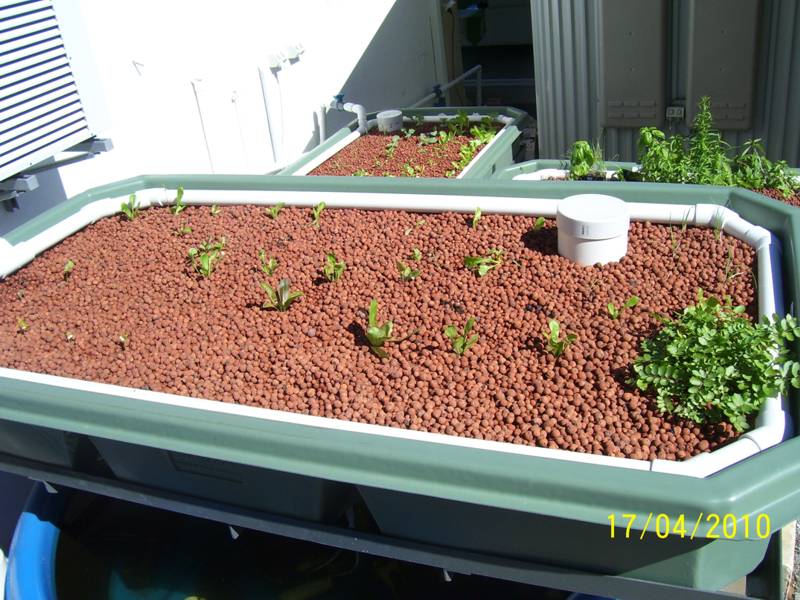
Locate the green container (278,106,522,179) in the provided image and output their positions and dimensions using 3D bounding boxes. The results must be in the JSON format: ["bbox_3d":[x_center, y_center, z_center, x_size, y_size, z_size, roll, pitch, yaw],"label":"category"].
[{"bbox_3d":[-0.035,-0.690,4.795,1.250,0.350,2.250,4,30,21],"label":"green container"}]

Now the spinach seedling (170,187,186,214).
[{"bbox_3d":[-0.715,-0.322,2.529,0.047,0.085,0.043,4,30,21],"label":"spinach seedling"}]

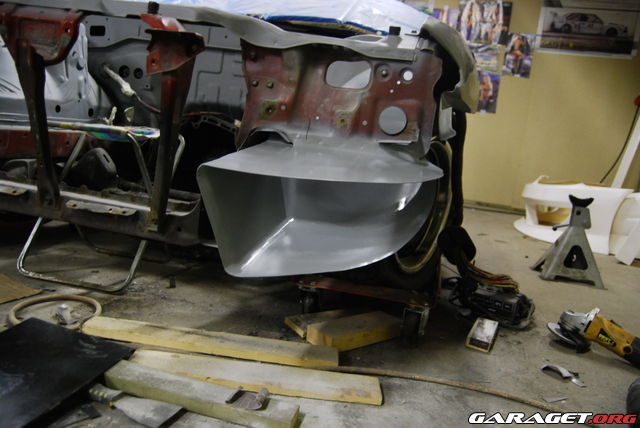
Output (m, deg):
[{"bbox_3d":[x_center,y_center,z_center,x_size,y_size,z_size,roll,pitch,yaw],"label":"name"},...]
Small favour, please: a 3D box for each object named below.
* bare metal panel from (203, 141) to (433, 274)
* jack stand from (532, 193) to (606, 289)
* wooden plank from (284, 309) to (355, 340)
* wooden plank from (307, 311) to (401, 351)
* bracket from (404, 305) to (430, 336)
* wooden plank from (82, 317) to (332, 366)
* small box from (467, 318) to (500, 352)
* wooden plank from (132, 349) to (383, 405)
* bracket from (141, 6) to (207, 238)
[{"bbox_3d":[0.005,-0.019,0.941,0.438,0.240,0.272,8,8,15],"label":"bare metal panel"},{"bbox_3d":[0.973,0.097,1.846,0.215,0.310,0.185,8,9,19],"label":"jack stand"},{"bbox_3d":[0.032,0.257,1.141,0.210,0.015,0.092,1,9,-30],"label":"wooden plank"},{"bbox_3d":[0.085,0.262,1.077,0.220,0.034,0.080,-1,11,-39],"label":"wooden plank"},{"bbox_3d":[0.221,0.242,1.090,0.055,0.070,0.055,8,8,15],"label":"bracket"},{"bbox_3d":[-0.219,0.257,0.971,0.520,0.016,0.062,6,8,4],"label":"wooden plank"},{"bbox_3d":[0.393,0.288,1.155,0.052,0.019,0.165,9,9,25],"label":"small box"},{"bbox_3d":[-0.117,0.284,0.843,0.450,0.018,0.068,6,8,2],"label":"wooden plank"},{"bbox_3d":[-0.341,-0.216,1.139,0.130,0.500,0.095,8,8,15],"label":"bracket"}]

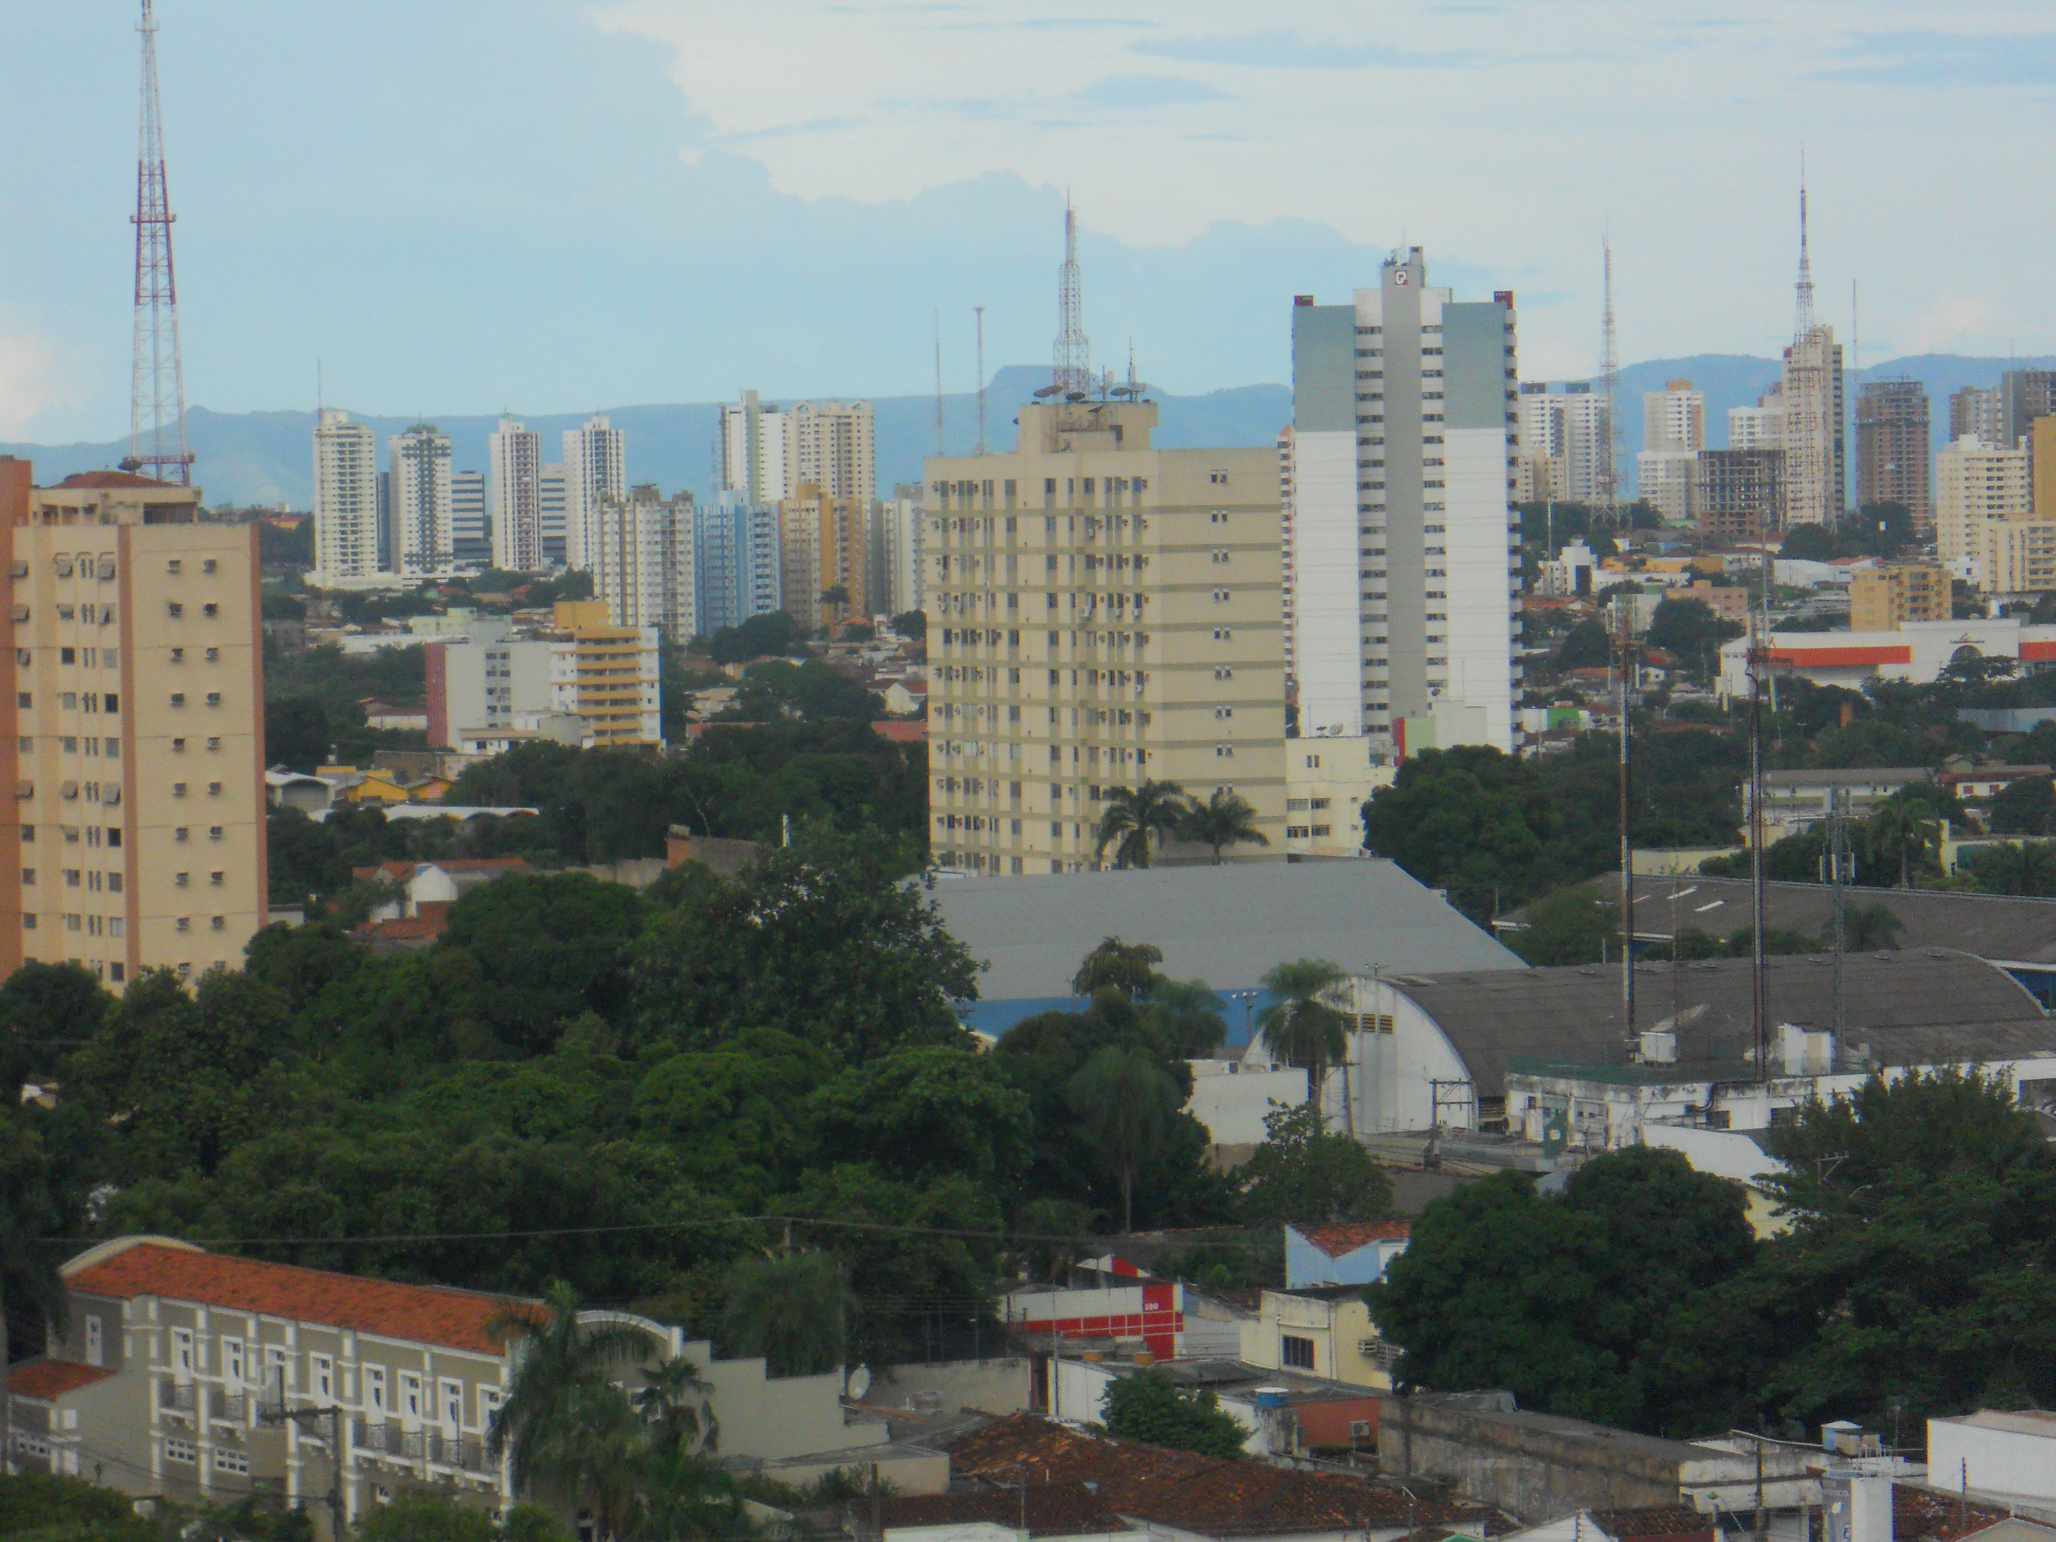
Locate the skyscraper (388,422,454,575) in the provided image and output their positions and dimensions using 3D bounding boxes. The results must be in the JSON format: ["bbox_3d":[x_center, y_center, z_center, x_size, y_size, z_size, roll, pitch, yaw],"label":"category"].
[{"bbox_3d":[-257.754,-115.580,3530.000,22.500,65.461,18.000,-2,2,-24],"label":"skyscraper"}]

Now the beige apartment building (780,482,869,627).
[{"bbox_3d":[-57.858,-60.344,2340.000,15.500,41.586,18.000,-2,2,-38],"label":"beige apartment building"}]

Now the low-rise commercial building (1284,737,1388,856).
[{"bbox_3d":[33.500,2.715,883.356,12.500,12.970,11.000,-1,2,13],"label":"low-rise commercial building"}]

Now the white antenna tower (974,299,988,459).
[{"bbox_3d":[-3.690,-29.980,640.000,0.800,12.000,0.800,-2,2,-26],"label":"white antenna tower"}]

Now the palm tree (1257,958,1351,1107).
[{"bbox_3d":[13.830,14.150,415.000,4.700,9.620,4.700,-1,2,0],"label":"palm tree"}]

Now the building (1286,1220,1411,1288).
[{"bbox_3d":[13.120,20.050,324.960,4.800,4.290,4.300,-2,2,-25],"label":"building"}]

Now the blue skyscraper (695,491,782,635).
[{"bbox_3d":[-82.144,-58.504,2362.379,18.330,42.180,16.960,1,3,40],"label":"blue skyscraper"}]

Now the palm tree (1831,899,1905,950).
[{"bbox_3d":[57.031,14.583,565.197,5.200,11.380,5.200,-1,2,0],"label":"palm tree"}]

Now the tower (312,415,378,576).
[{"bbox_3d":[-279.590,-112.620,3409.570,26.000,70.470,20.000,-2,2,-13],"label":"tower"}]

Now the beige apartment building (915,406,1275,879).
[{"bbox_3d":[5.600,-8.310,652.000,10.600,40.670,43.000,-2,2,-24],"label":"beige apartment building"}]

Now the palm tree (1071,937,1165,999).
[{"bbox_3d":[5.489,16.848,490.245,5.500,14.120,5.500,-1,2,0],"label":"palm tree"}]

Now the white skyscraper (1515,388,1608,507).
[{"bbox_3d":[233.793,-139.924,3640.000,38.000,56.954,18.000,-1,2,-10],"label":"white skyscraper"}]

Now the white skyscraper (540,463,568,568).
[{"bbox_3d":[-205.146,-110.570,3600.000,15.000,45.202,14.000,-1,2,0],"label":"white skyscraper"}]

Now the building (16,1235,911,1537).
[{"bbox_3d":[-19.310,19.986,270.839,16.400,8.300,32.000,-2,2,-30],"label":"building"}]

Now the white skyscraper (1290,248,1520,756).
[{"bbox_3d":[51.310,-35.110,1125.560,29.500,71.320,18.000,-1,2,6],"label":"white skyscraper"}]

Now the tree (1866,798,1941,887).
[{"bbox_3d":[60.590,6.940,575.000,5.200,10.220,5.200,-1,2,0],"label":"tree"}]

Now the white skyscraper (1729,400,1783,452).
[{"bbox_3d":[287.202,-119.420,3271.340,15.140,49.710,16.920,-3,3,-40],"label":"white skyscraper"}]

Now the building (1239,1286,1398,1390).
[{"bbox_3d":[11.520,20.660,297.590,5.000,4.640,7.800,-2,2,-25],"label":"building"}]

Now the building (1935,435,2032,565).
[{"bbox_3d":[296.024,-83.573,2577.742,22.890,41.590,17.840,-2,2,-24],"label":"building"}]

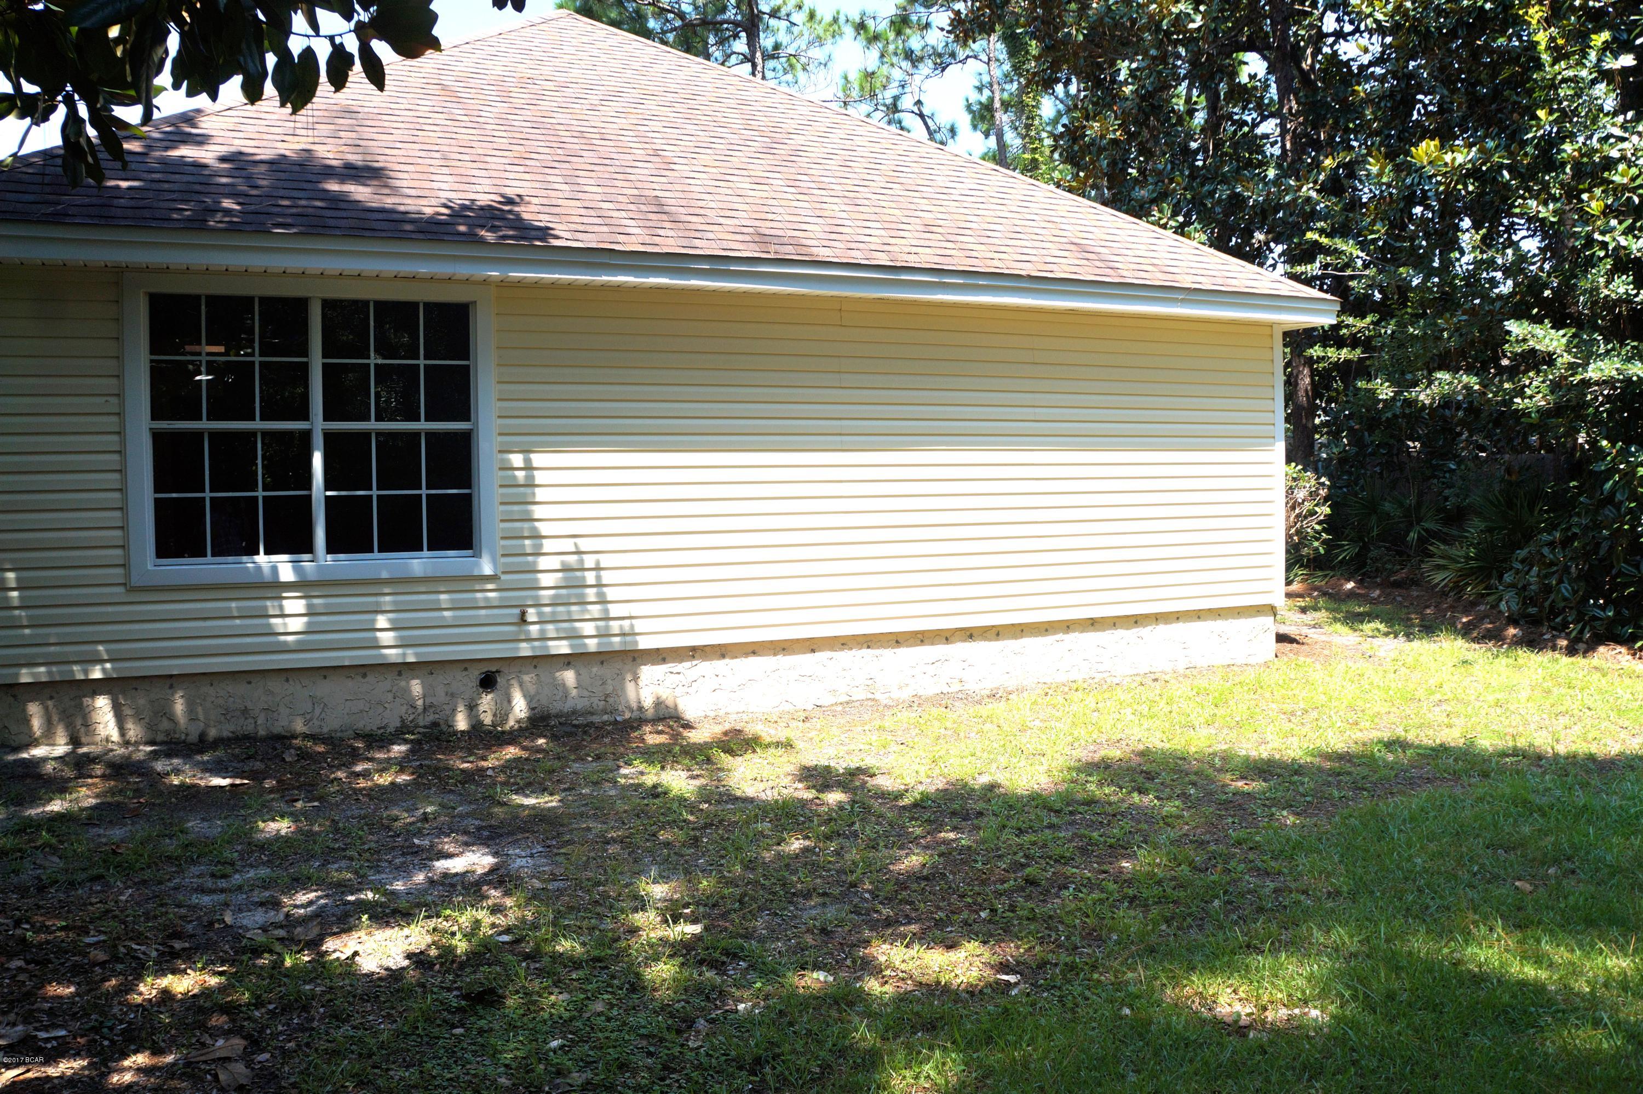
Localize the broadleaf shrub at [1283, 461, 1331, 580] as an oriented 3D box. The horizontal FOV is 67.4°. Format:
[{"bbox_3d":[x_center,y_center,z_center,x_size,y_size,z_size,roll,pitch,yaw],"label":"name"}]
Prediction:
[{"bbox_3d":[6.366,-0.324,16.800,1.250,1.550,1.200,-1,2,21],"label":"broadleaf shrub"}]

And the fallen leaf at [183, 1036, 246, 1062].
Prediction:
[{"bbox_3d":[-1.505,1.250,3.056,0.150,0.030,0.070,-2,14,-31],"label":"fallen leaf"}]

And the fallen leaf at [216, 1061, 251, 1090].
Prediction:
[{"bbox_3d":[-1.389,1.251,2.910,0.078,0.025,0.100,-2,14,-36],"label":"fallen leaf"}]

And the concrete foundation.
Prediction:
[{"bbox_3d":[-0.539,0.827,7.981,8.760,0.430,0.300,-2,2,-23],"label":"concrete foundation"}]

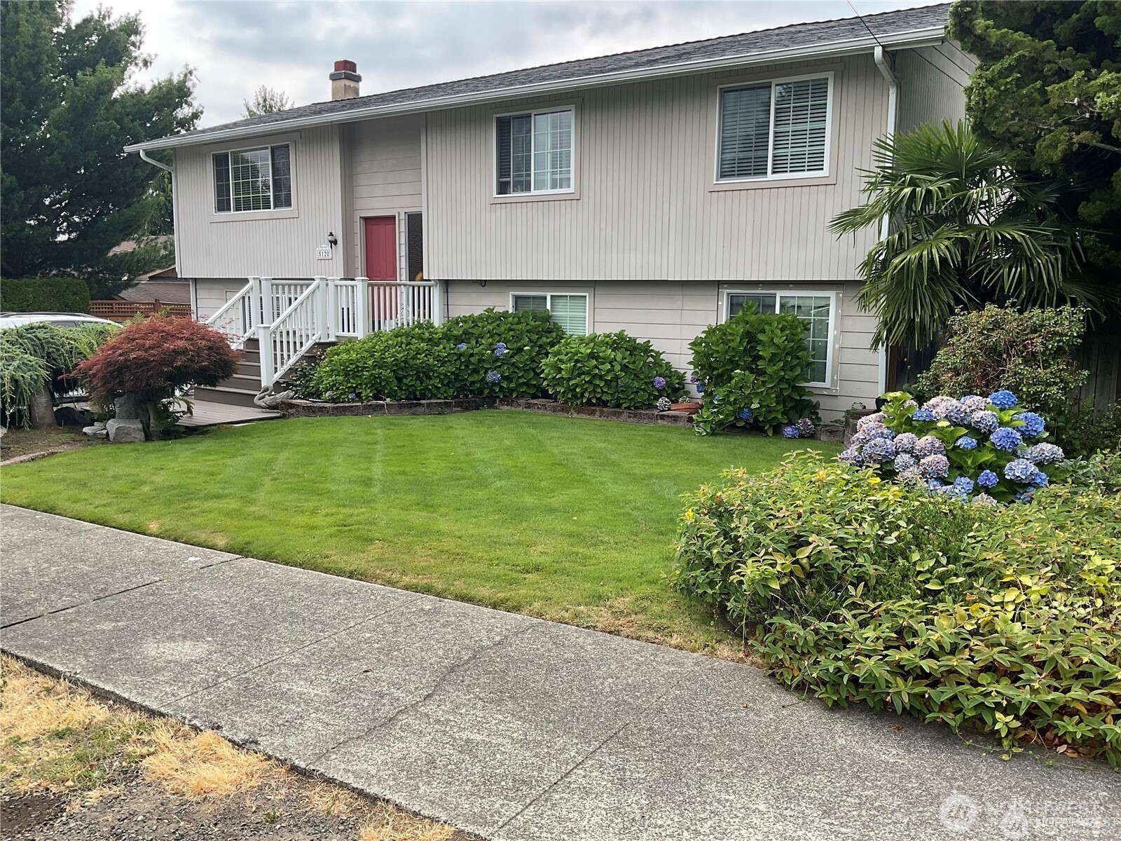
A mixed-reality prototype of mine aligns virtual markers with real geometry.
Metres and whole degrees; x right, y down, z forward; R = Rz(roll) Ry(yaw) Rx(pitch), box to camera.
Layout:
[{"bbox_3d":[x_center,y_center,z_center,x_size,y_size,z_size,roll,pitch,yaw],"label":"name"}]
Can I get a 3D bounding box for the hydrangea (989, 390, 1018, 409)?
[{"bbox_3d":[2.923,-0.139,6.200,0.190,0.140,0.185,4,9,25],"label":"hydrangea"}]

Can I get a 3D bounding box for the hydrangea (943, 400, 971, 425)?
[{"bbox_3d":[2.426,-0.048,5.750,0.170,0.145,0.170,4,9,23],"label":"hydrangea"}]

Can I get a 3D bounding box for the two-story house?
[{"bbox_3d":[0.293,-4.024,18.220,15.700,6.250,9.600,6,10,35],"label":"two-story house"}]

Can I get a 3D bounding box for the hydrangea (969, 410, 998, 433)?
[{"bbox_3d":[2.708,0.006,6.000,0.180,0.145,0.175,4,9,24],"label":"hydrangea"}]

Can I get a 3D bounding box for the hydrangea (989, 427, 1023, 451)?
[{"bbox_3d":[2.613,0.110,5.500,0.190,0.145,0.190,4,10,25],"label":"hydrangea"}]

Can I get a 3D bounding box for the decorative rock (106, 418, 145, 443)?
[{"bbox_3d":[-5.084,0.110,10.966,0.380,0.250,0.320,-6,11,-37],"label":"decorative rock"}]

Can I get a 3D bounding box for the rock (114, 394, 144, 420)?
[{"bbox_3d":[-5.144,-0.157,11.200,0.360,0.360,0.320,-3,9,-25],"label":"rock"}]

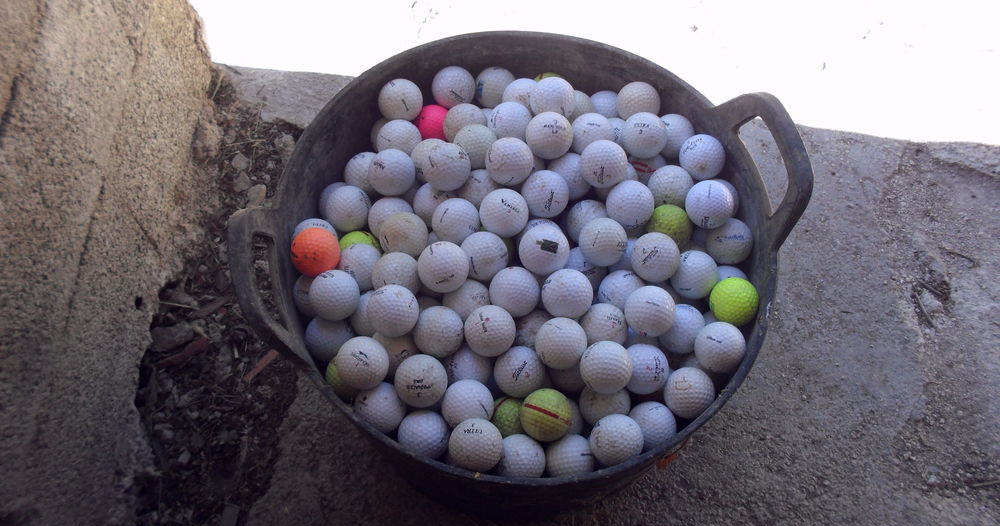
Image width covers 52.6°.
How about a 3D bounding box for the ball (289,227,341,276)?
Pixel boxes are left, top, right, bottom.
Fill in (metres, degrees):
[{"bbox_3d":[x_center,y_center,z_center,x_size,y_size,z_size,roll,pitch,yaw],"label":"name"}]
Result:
[{"bbox_3d":[-0.158,-0.008,0.870,0.043,0.043,0.043,0,62,-1],"label":"ball"}]

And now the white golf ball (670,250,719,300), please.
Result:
[{"bbox_3d":[0.173,0.010,0.899,0.043,0.043,0.043,0,59,0],"label":"white golf ball"}]

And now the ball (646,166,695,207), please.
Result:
[{"bbox_3d":[0.162,-0.071,0.957,0.043,0.043,0.043,1,62,-1],"label":"ball"}]

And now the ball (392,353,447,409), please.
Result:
[{"bbox_3d":[-0.064,0.095,0.820,0.043,0.043,0.043,0,64,-4],"label":"ball"}]

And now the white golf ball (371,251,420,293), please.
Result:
[{"bbox_3d":[-0.089,0.012,0.872,0.043,0.043,0.043,0,64,-4],"label":"white golf ball"}]

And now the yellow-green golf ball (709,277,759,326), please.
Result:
[{"bbox_3d":[0.210,0.034,0.906,0.043,0.043,0.043,5,64,0],"label":"yellow-green golf ball"}]

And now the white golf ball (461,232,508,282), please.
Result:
[{"bbox_3d":[-0.014,-0.005,0.870,0.043,0.043,0.043,0,62,-1],"label":"white golf ball"}]

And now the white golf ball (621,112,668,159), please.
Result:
[{"bbox_3d":[0.135,-0.120,0.946,0.043,0.043,0.043,2,64,-3],"label":"white golf ball"}]

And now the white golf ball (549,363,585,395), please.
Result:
[{"bbox_3d":[0.062,0.091,0.872,0.043,0.043,0.043,2,64,-3],"label":"white golf ball"}]

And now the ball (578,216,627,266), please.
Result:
[{"bbox_3d":[0.091,-0.018,0.894,0.043,0.043,0.043,2,64,-3],"label":"ball"}]

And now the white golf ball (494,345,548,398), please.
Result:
[{"bbox_3d":[0.017,0.092,0.849,0.043,0.043,0.043,1,62,-1],"label":"white golf ball"}]

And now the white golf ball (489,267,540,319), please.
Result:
[{"bbox_3d":[0.012,0.025,0.861,0.043,0.043,0.043,2,64,-4],"label":"white golf ball"}]

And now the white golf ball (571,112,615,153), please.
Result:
[{"bbox_3d":[0.089,-0.123,0.973,0.043,0.043,0.043,1,64,-2],"label":"white golf ball"}]

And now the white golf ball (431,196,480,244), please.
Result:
[{"bbox_3d":[-0.041,-0.038,0.928,0.043,0.043,0.043,2,64,-3],"label":"white golf ball"}]

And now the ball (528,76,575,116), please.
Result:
[{"bbox_3d":[0.049,-0.152,0.943,0.043,0.043,0.043,2,64,-3],"label":"ball"}]

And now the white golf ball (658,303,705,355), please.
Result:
[{"bbox_3d":[0.159,0.058,0.887,0.043,0.043,0.043,1,62,-1],"label":"white golf ball"}]

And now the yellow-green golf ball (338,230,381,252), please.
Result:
[{"bbox_3d":[-0.133,-0.009,0.953,0.043,0.043,0.043,1,64,-2],"label":"yellow-green golf ball"}]

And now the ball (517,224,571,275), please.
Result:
[{"bbox_3d":[0.037,-0.011,0.854,0.043,0.043,0.043,1,65,-3],"label":"ball"}]

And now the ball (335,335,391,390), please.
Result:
[{"bbox_3d":[-0.112,0.082,0.828,0.043,0.043,0.043,0,65,-5],"label":"ball"}]

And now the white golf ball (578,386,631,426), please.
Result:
[{"bbox_3d":[0.089,0.119,0.857,0.043,0.043,0.043,1,62,-1],"label":"white golf ball"}]

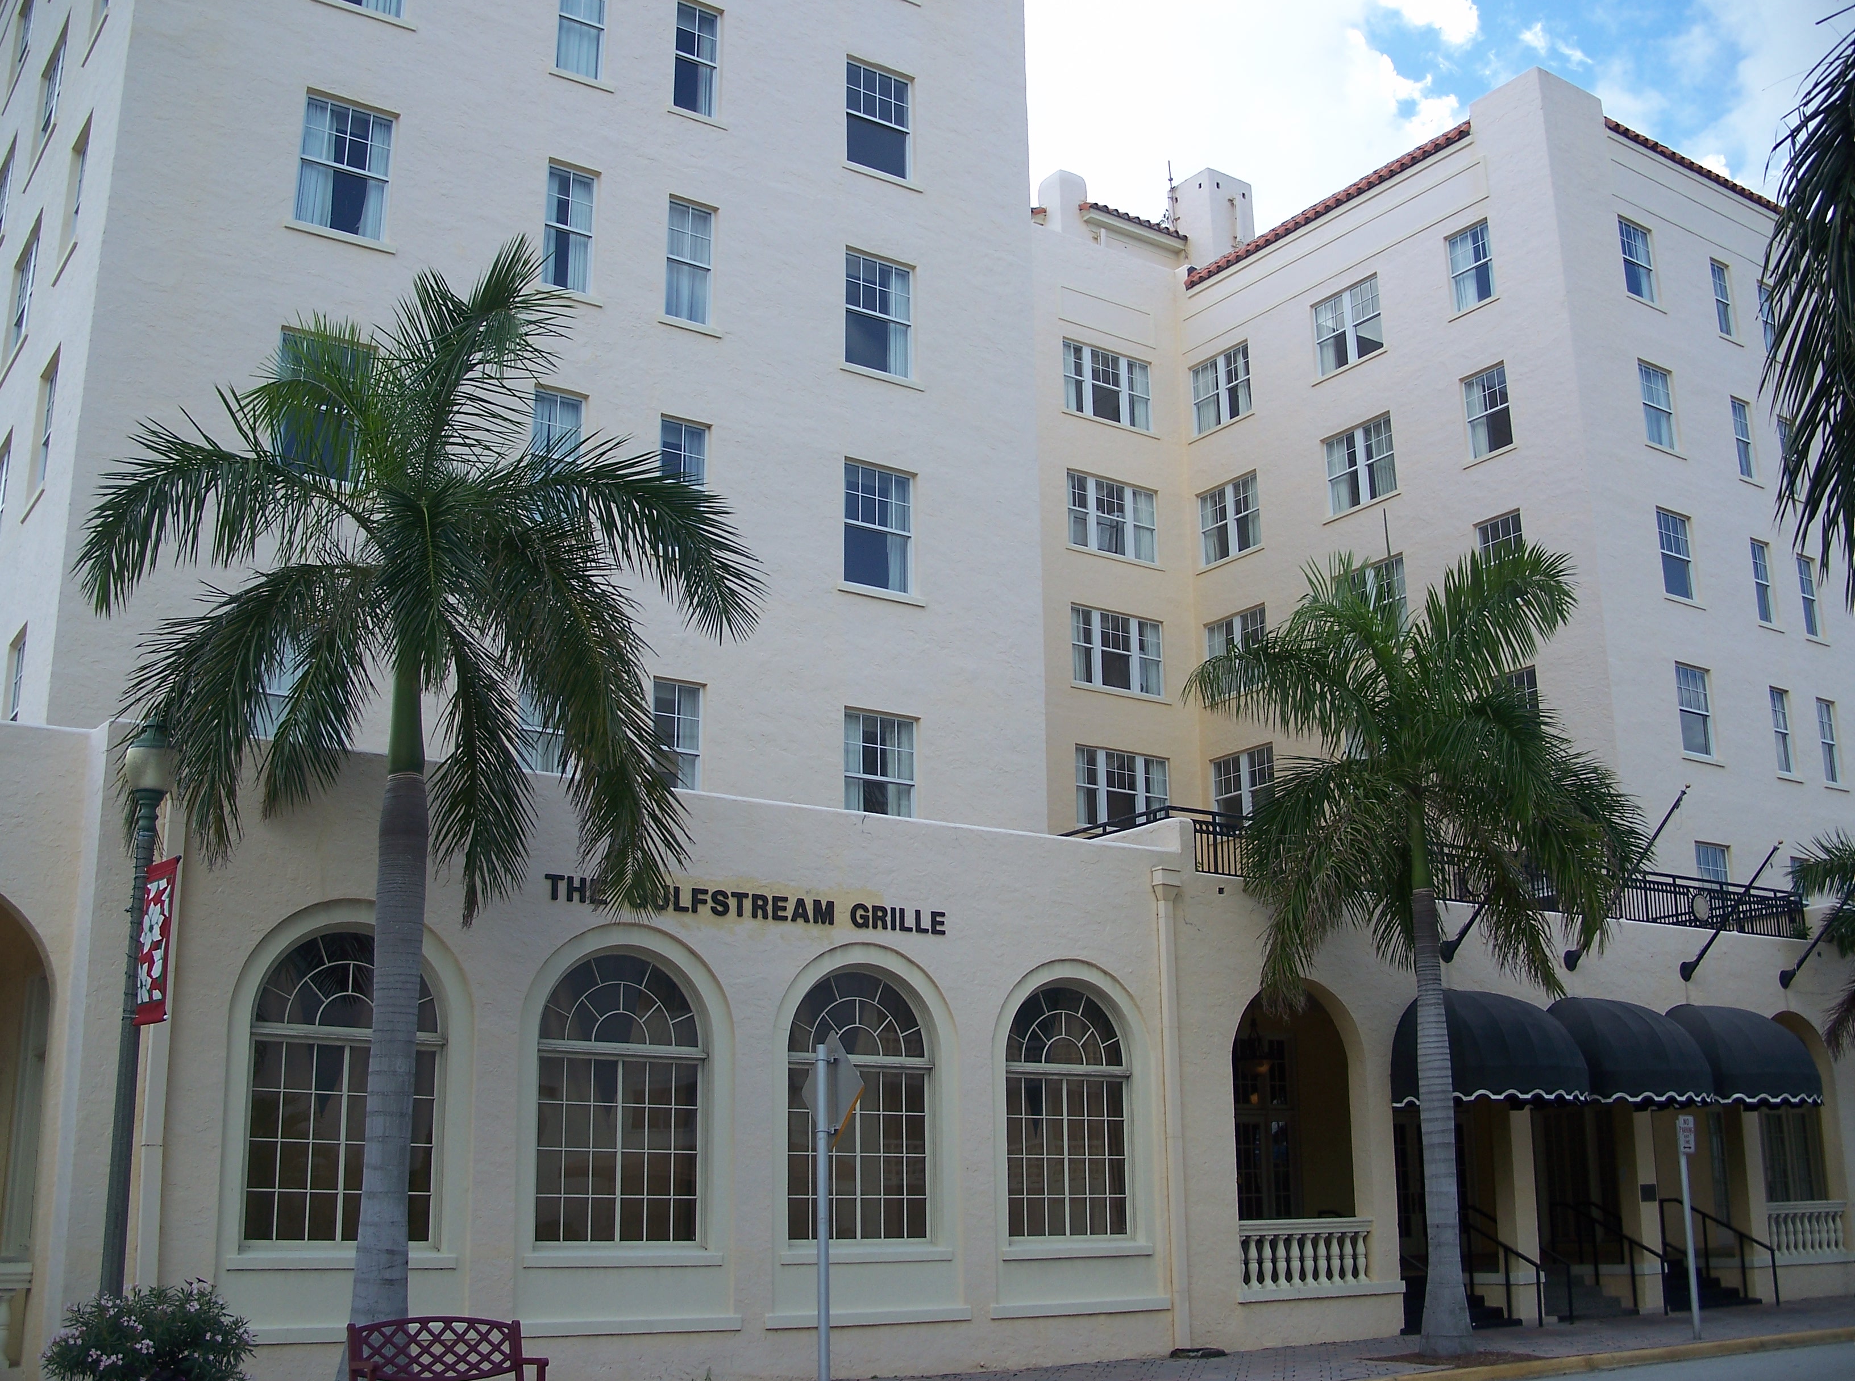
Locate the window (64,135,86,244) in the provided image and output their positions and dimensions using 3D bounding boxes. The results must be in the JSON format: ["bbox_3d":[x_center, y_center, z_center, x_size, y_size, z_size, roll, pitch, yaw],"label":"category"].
[{"bbox_3d":[-10.240,-6.026,23.827,0.150,1.740,1.159,9,-18,-34],"label":"window"}]

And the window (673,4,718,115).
[{"bbox_3d":[-3.280,-8.947,28.140,0.670,1.770,0.150,10,-19,-34],"label":"window"}]

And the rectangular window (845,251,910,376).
[{"bbox_3d":[-0.720,-5.499,28.994,1.120,1.780,0.150,10,-19,-34],"label":"rectangular window"}]

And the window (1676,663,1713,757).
[{"bbox_3d":[14.423,0.354,37.304,1.111,1.740,0.150,9,-18,-34],"label":"window"}]

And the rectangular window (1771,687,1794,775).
[{"bbox_3d":[17.791,0.868,41.392,0.730,1.820,0.150,10,-18,-33],"label":"rectangular window"}]

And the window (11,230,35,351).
[{"bbox_3d":[-12.572,-5.557,27.736,0.120,1.679,2.044,9,-18,-33],"label":"window"}]

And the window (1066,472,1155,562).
[{"bbox_3d":[4.145,-3.915,44.826,2.581,1.740,0.150,9,-18,-34],"label":"window"}]

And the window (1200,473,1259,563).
[{"bbox_3d":[7.091,-3.969,46.094,0.120,1.679,2.022,9,-18,-33],"label":"window"}]

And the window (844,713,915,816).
[{"bbox_3d":[-0.624,1.162,25.856,1.149,1.740,0.150,9,-18,-34],"label":"window"}]

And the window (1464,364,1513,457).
[{"bbox_3d":[11.773,-5.827,41.549,0.150,1.820,1.190,10,-18,-33],"label":"window"}]

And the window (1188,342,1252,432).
[{"bbox_3d":[7.295,-7.387,48.783,0.150,1.820,2.050,10,-18,-33],"label":"window"}]

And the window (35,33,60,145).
[{"bbox_3d":[-12.569,-8.562,28.615,0.120,1.679,2.044,9,-18,-33],"label":"window"}]

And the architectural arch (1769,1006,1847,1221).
[{"bbox_3d":[15.118,7.339,34.331,2.420,3.500,0.360,10,-19,-34],"label":"architectural arch"}]

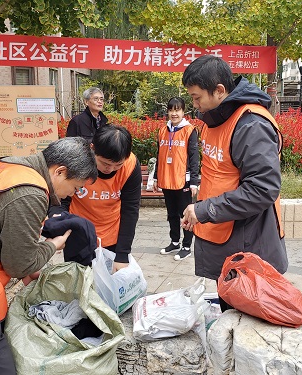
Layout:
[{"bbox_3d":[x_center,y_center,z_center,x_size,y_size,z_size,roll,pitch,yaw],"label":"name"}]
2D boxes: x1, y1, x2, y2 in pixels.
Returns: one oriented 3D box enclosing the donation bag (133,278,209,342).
[{"bbox_3d":[0.077,0.496,1.489,0.280,0.190,0.210,2,11,8],"label":"donation bag"}]

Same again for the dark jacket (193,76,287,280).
[{"bbox_3d":[0.407,-0.044,1.671,0.390,0.860,0.480,-4,11,-20],"label":"dark jacket"}]

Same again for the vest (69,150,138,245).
[{"bbox_3d":[-0.228,0.053,1.802,0.390,0.540,0.260,2,39,11],"label":"vest"}]

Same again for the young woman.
[{"bbox_3d":[0.259,-0.065,3.754,0.480,1.610,0.310,4,11,18],"label":"young woman"}]

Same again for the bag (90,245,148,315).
[{"bbox_3d":[-0.143,0.406,1.655,0.240,0.270,0.170,-8,13,-36],"label":"bag"}]

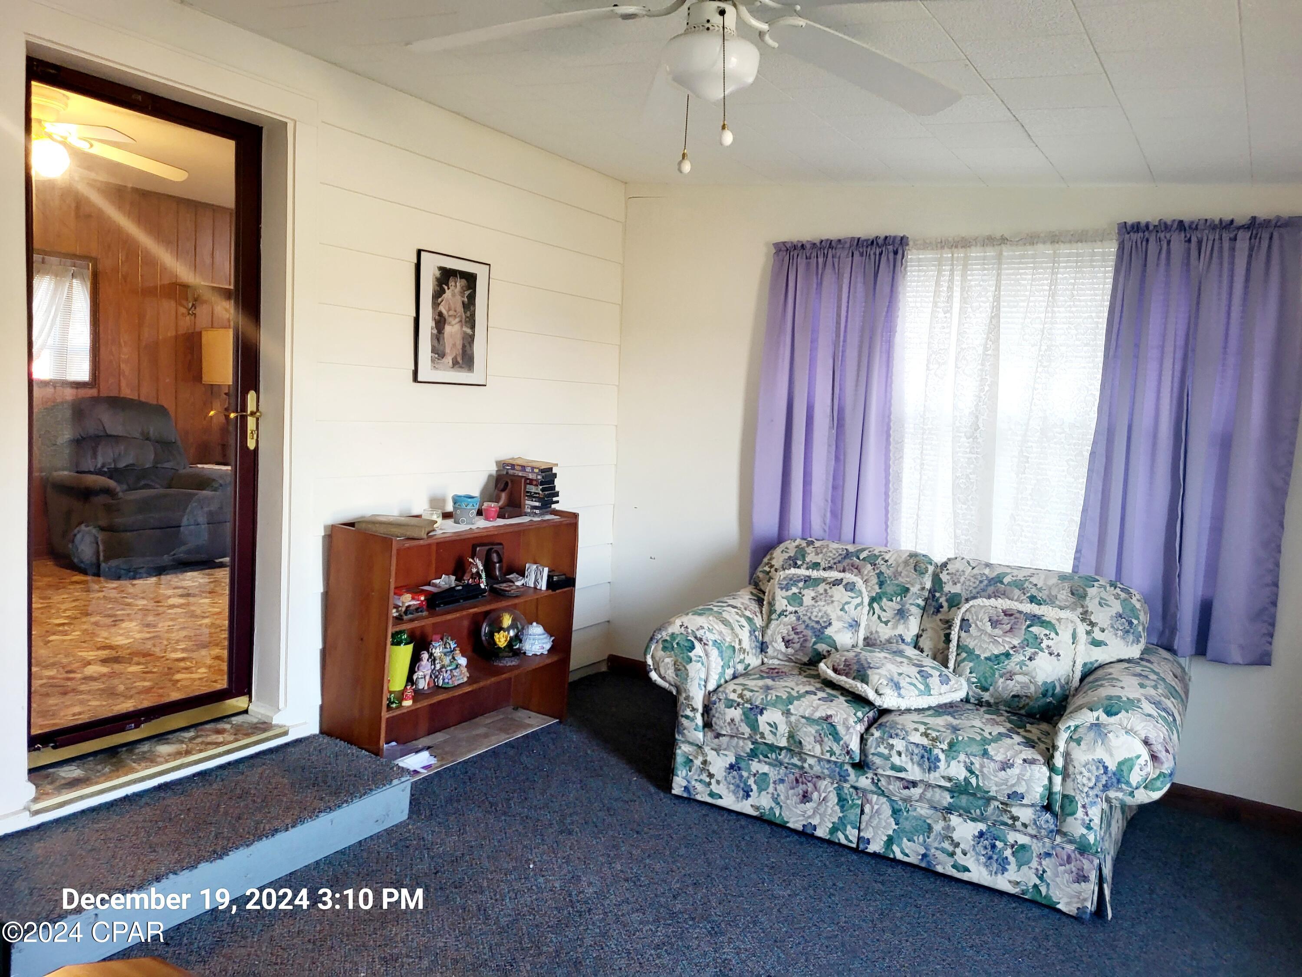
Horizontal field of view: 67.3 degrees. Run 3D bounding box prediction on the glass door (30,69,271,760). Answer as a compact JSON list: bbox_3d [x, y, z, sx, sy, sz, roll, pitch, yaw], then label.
[{"bbox_3d":[-1.571,-0.207,3.045,0.050,1.997,0.790,6,6,32],"label":"glass door"}]

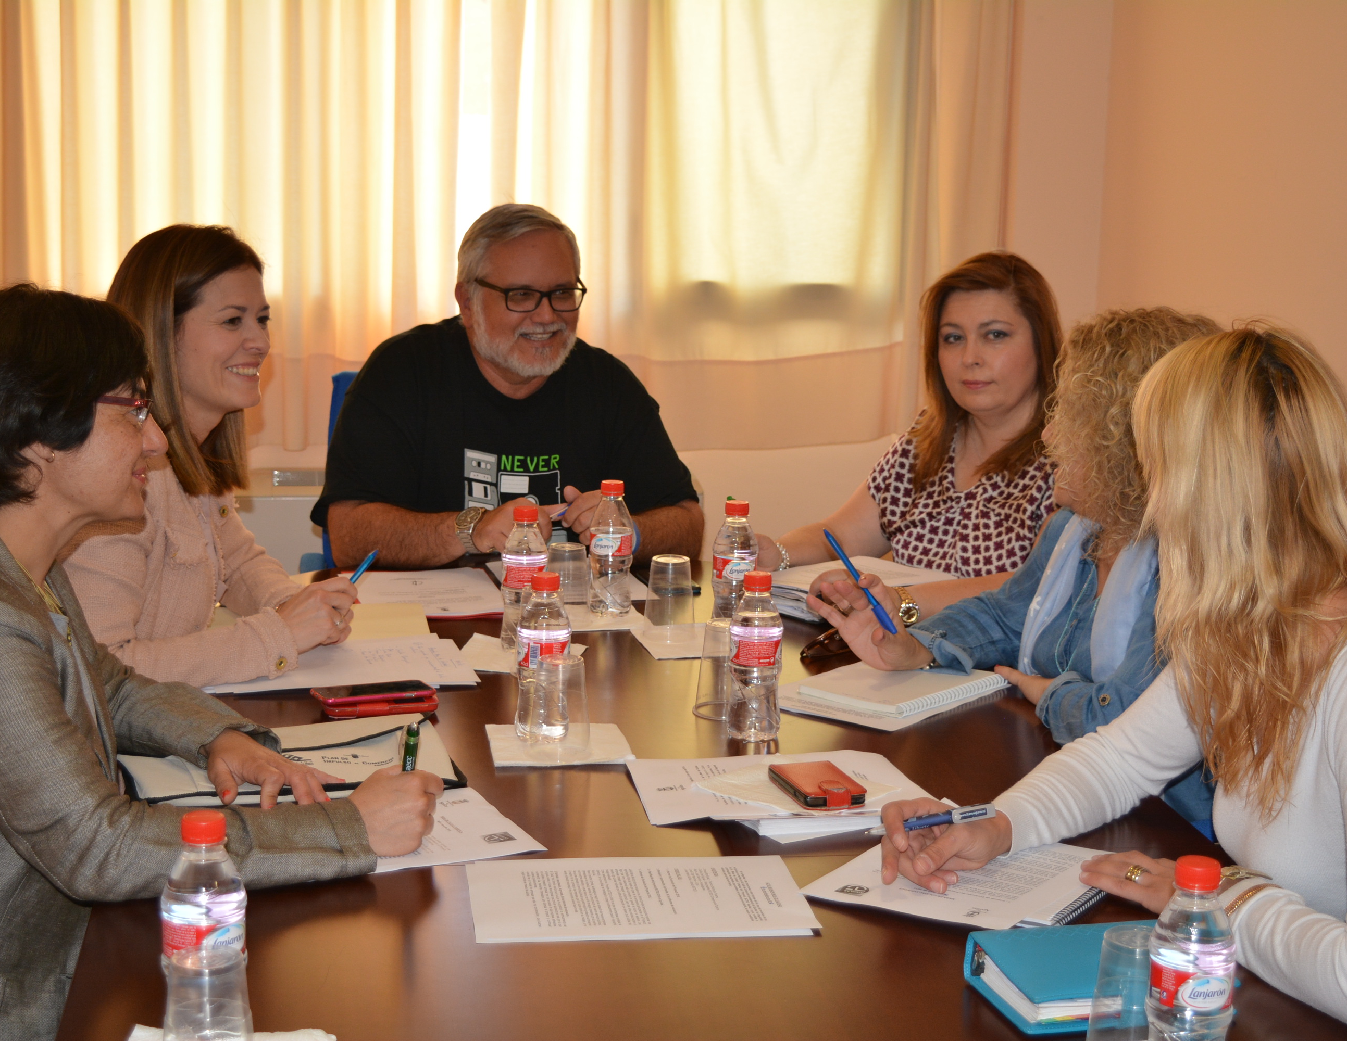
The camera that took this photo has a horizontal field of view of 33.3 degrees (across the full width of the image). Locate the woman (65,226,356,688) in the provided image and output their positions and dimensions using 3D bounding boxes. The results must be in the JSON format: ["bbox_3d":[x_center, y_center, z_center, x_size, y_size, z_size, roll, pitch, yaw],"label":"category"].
[{"bbox_3d":[-0.591,0.260,3.001,0.660,1.280,0.530,6,11,25],"label":"woman"}]

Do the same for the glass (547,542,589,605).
[{"bbox_3d":[-0.148,0.091,3.137,0.074,0.107,0.074,1,10,0],"label":"glass"}]

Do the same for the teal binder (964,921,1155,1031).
[{"bbox_3d":[0.345,0.367,1.819,0.180,0.034,0.138,-1,10,-15],"label":"teal binder"}]

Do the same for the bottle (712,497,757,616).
[{"bbox_3d":[0.085,0.069,3.055,0.060,0.187,0.060,1,10,0],"label":"bottle"}]

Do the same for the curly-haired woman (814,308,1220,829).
[{"bbox_3d":[0.467,0.359,2.740,0.680,1.220,0.560,-4,11,-29],"label":"curly-haired woman"}]

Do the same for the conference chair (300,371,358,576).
[{"bbox_3d":[-0.336,0.279,3.744,0.570,1.000,0.600,0,10,-6],"label":"conference chair"}]

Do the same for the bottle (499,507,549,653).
[{"bbox_3d":[-0.195,0.076,2.974,0.060,0.187,0.060,1,10,0],"label":"bottle"}]

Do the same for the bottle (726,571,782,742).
[{"bbox_3d":[0.094,0.154,2.566,0.060,0.187,0.060,1,10,0],"label":"bottle"}]

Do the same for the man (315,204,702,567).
[{"bbox_3d":[-0.253,0.148,3.599,0.630,1.310,0.720,0,10,-6],"label":"man"}]

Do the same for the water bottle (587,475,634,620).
[{"bbox_3d":[-0.088,0.038,3.212,0.060,0.187,0.060,1,10,0],"label":"water bottle"}]

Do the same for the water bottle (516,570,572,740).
[{"bbox_3d":[-0.145,0.153,2.537,0.060,0.187,0.060,1,10,0],"label":"water bottle"}]

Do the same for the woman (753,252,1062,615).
[{"bbox_3d":[0.405,0.213,3.517,0.570,1.240,0.680,7,11,29],"label":"woman"}]

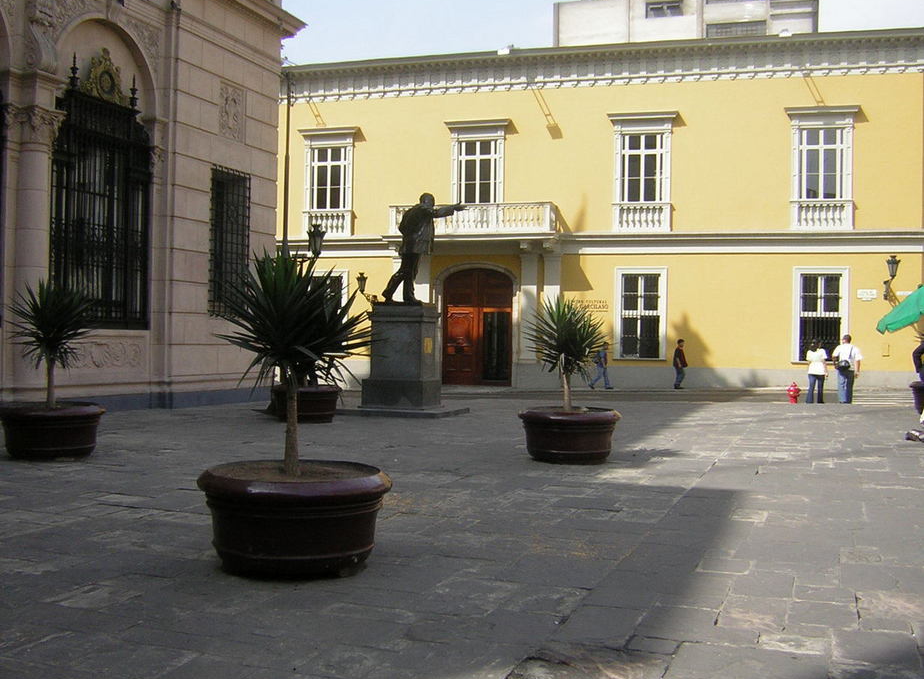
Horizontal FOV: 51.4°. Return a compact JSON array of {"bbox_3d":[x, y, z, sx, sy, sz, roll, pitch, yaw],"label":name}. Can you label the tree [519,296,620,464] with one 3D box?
[{"bbox_3d":[1.448,0.506,12.772,1.356,2.120,1.356,1,0,6],"label":"tree"}]

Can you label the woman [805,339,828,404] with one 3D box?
[{"bbox_3d":[9.112,0.810,24.700,0.540,1.661,0.340,1,0,9],"label":"woman"}]

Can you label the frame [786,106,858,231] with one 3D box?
[{"bbox_3d":[11.489,-5.408,30.700,2.146,3.967,0.450,1,0,16],"label":"frame"}]

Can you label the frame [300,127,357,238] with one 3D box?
[{"bbox_3d":[-4.935,-5.796,35.453,2.281,4.055,0.450,1,0,15],"label":"frame"}]

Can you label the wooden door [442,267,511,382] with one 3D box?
[{"bbox_3d":[0.553,-0.473,34.271,2.719,4.262,0.300,1,0,15],"label":"wooden door"}]

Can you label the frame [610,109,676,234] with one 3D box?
[{"bbox_3d":[6.124,-5.676,32.510,2.269,4.047,0.450,1,0,15],"label":"frame"}]

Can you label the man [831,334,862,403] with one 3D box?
[{"bbox_3d":[9.896,0.760,24.700,0.660,1.761,0.380,1,0,-3],"label":"man"}]

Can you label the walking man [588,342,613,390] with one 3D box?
[{"bbox_3d":[4.540,0.852,31.500,0.750,1.600,0.520,1,0,16],"label":"walking man"}]

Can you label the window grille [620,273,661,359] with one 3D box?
[{"bbox_3d":[6.029,-0.775,32.406,1.282,2.863,0.080,1,0,16],"label":"window grille"}]

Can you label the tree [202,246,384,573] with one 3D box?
[{"bbox_3d":[-1.134,0.451,6.608,1.340,2.111,1.340,1,0,0],"label":"tree"}]

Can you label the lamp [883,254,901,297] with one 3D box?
[{"bbox_3d":[13.448,-1.977,30.157,0.450,1.381,1.050,1,0,15],"label":"lamp"}]

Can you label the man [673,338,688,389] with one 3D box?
[{"bbox_3d":[7.140,0.810,31.400,0.420,1.634,0.480,1,0,21],"label":"man"}]

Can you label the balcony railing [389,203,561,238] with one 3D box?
[{"bbox_3d":[0.381,-4.107,33.433,5.757,1.059,1.250,1,0,16],"label":"balcony railing"}]

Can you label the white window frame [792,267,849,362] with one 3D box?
[{"bbox_3d":[11.479,-0.791,30.807,1.681,2.987,0.220,1,0,16],"label":"white window frame"}]

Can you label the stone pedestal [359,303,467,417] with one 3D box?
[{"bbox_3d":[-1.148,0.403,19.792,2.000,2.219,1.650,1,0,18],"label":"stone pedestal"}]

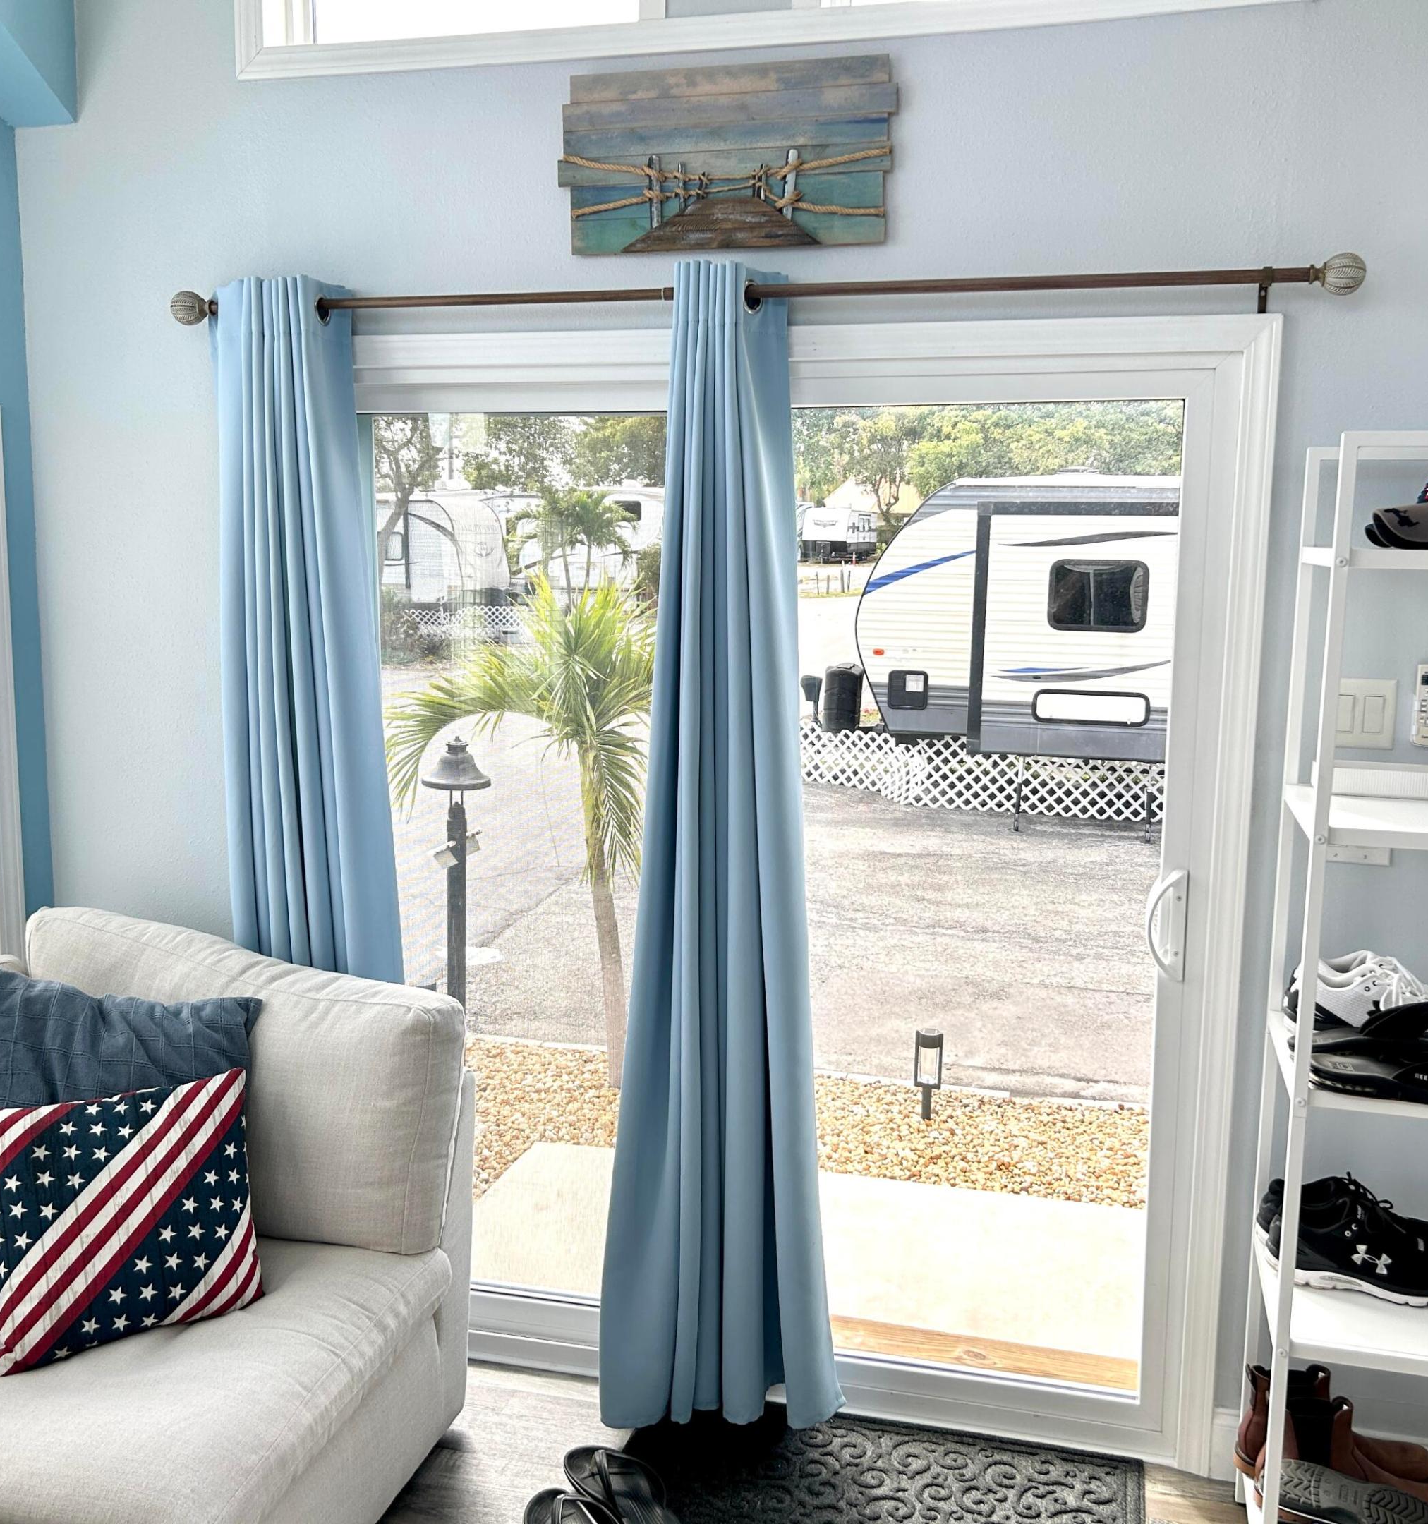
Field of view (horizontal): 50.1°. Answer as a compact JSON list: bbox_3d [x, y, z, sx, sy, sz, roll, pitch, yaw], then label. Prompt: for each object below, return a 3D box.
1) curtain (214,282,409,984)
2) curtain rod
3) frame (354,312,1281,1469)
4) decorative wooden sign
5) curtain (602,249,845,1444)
[{"bbox_3d":[-0.762,0.146,3.003,0.400,2.120,0.160,3,8,15],"label":"curtain"},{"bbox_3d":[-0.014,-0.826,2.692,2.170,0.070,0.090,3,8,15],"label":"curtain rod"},{"bbox_3d":[0.012,0.234,2.957,1.920,2.080,0.110,3,8,15],"label":"frame"},{"bbox_3d":[0.018,-1.073,2.719,0.630,0.315,0.035,3,8,15],"label":"decorative wooden sign"},{"bbox_3d":[0.028,0.186,2.789,0.440,2.120,0.170,3,8,15],"label":"curtain"}]

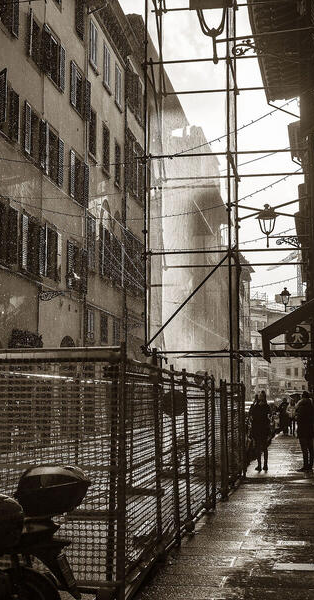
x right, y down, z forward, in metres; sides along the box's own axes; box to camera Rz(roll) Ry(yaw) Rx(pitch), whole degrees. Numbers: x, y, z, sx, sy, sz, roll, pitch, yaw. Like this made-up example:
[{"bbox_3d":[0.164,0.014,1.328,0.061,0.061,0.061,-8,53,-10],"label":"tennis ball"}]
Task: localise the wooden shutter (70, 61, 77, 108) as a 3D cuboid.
[{"bbox_3d":[-3.562,-9.146,35.335,0.060,1.822,0.600,-1,-7,10],"label":"wooden shutter"}]

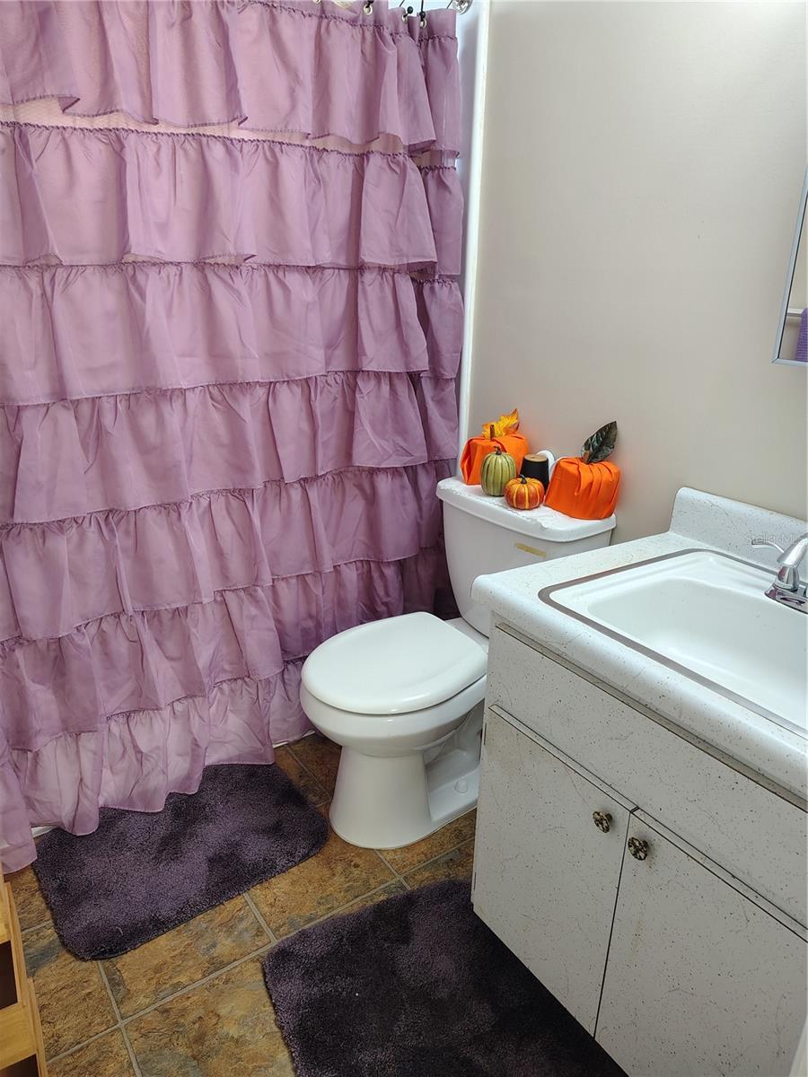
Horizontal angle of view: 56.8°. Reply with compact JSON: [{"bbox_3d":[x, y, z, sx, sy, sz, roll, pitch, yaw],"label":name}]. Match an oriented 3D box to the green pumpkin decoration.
[{"bbox_3d":[0.238,-0.171,1.867,0.091,0.127,0.091,1,20,0],"label":"green pumpkin decoration"}]

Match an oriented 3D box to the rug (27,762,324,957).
[{"bbox_3d":[-0.506,0.705,1.751,0.615,0.025,0.437,-13,24,-35],"label":"rug"}]

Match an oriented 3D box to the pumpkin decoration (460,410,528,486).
[{"bbox_3d":[0.253,-0.237,1.970,0.149,0.184,0.167,-14,25,-36],"label":"pumpkin decoration"}]

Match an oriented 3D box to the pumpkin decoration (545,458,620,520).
[{"bbox_3d":[0.425,-0.125,1.760,0.149,0.124,0.169,-14,25,-36],"label":"pumpkin decoration"}]

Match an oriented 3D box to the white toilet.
[{"bbox_3d":[0.081,0.307,1.824,0.695,0.749,0.468,-14,25,-36],"label":"white toilet"}]

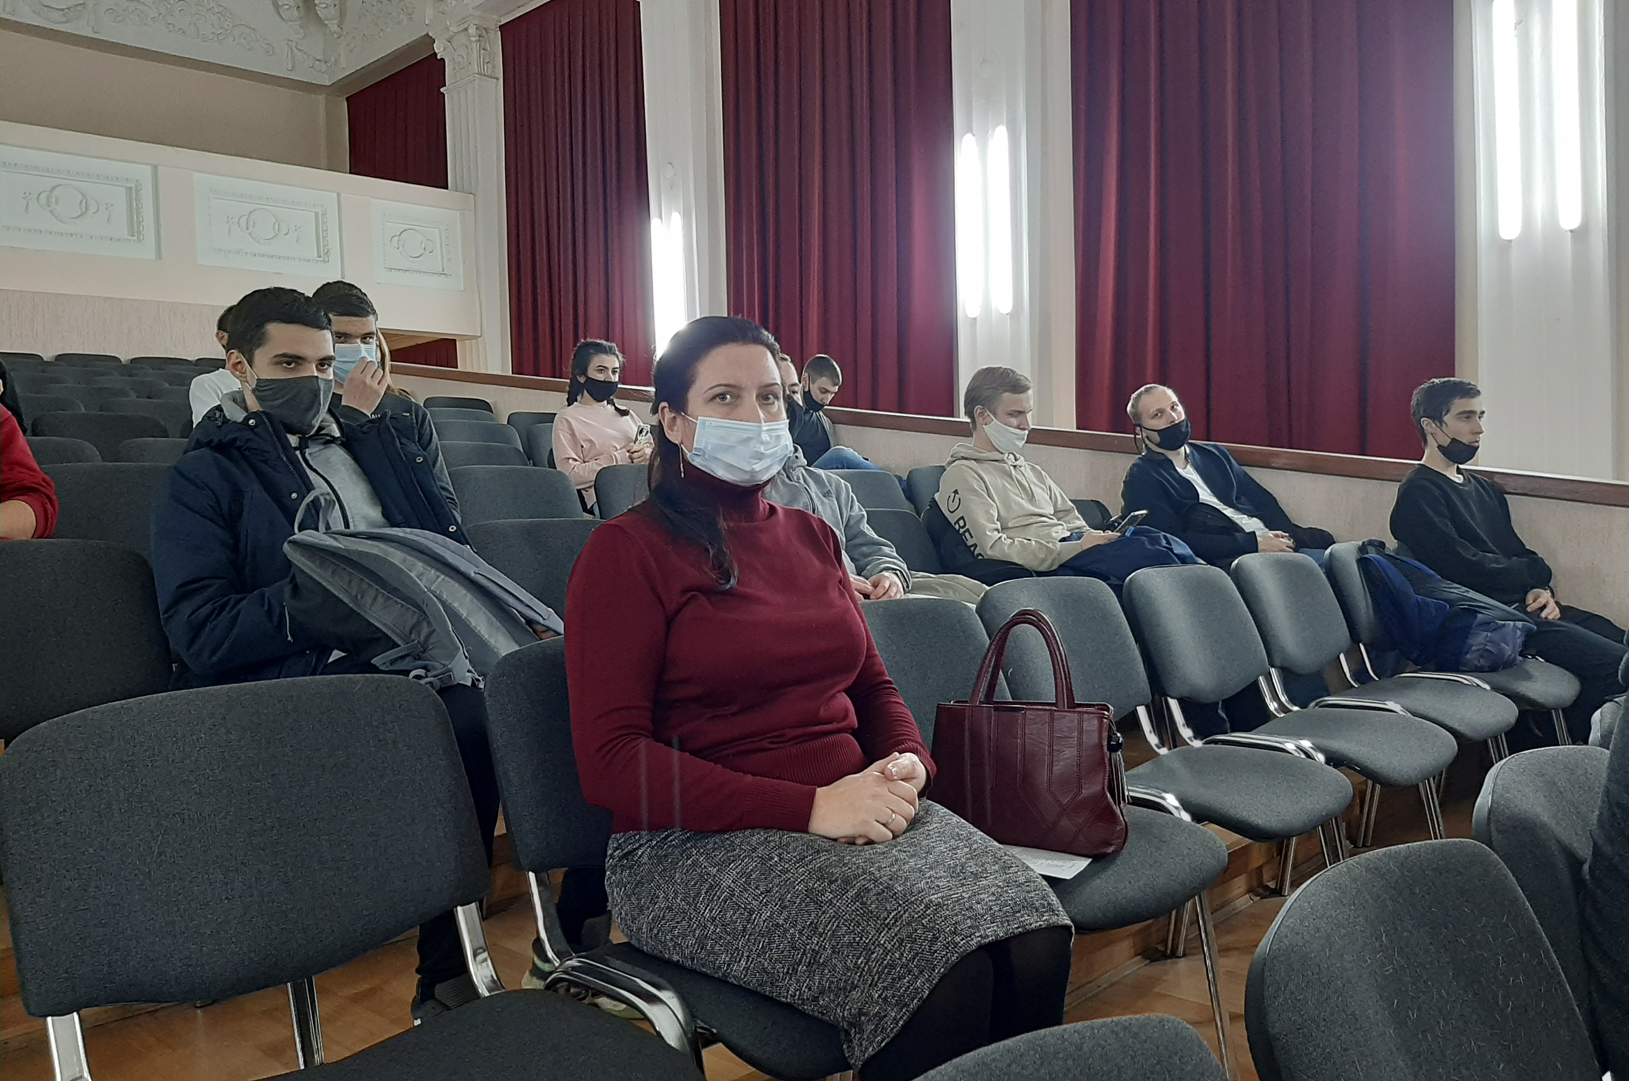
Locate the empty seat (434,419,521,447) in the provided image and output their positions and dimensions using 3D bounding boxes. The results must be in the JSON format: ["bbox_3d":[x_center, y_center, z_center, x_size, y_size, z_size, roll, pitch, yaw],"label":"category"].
[{"bbox_3d":[-1.429,-0.160,5.917,0.561,0.820,0.535,1,3,44],"label":"empty seat"}]

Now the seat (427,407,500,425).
[{"bbox_3d":[-1.795,-0.342,6.957,0.600,0.820,0.530,0,3,44],"label":"seat"}]

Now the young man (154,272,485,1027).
[{"bbox_3d":[-0.803,0.170,2.247,0.680,1.271,0.600,1,4,44],"label":"young man"}]

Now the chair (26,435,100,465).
[{"bbox_3d":[-2.246,0.086,3.723,0.600,0.820,0.530,0,3,44],"label":"chair"}]

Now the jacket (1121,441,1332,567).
[{"bbox_3d":[1.477,-0.124,4.617,0.560,0.520,0.630,0,3,44],"label":"jacket"}]

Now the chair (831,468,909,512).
[{"bbox_3d":[0.351,0.095,4.920,0.600,0.820,0.530,0,3,44],"label":"chair"}]

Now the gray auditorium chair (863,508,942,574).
[{"bbox_3d":[0.345,0.311,3.531,0.580,0.820,0.540,1,4,44],"label":"gray auditorium chair"}]

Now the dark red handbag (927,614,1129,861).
[{"bbox_3d":[0.344,0.283,2.033,0.290,0.365,0.140,-1,3,20],"label":"dark red handbag"}]

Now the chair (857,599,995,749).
[{"bbox_3d":[0.299,0.514,2.039,0.561,0.820,0.535,1,3,44],"label":"chair"}]

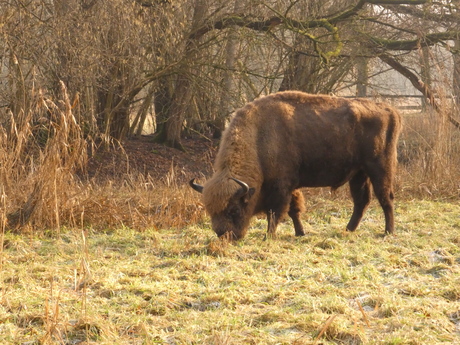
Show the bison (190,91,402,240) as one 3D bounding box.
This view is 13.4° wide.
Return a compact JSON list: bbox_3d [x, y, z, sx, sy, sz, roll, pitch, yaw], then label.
[{"bbox_3d":[0.775,-0.090,22.500,2.500,1.700,0.870,0,2,-17],"label":"bison"}]

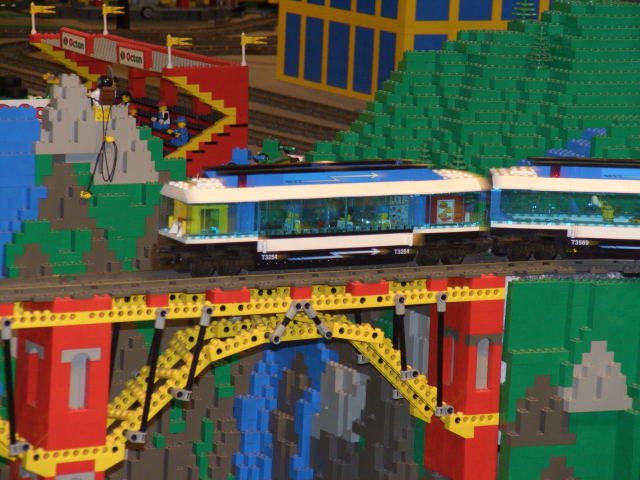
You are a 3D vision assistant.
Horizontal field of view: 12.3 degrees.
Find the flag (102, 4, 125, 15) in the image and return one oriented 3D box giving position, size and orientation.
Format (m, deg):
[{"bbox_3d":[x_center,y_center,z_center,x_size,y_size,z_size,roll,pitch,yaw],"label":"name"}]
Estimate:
[{"bbox_3d":[-0.264,-0.294,3.809,0.030,0.012,0.007,-3,10,-26],"label":"flag"}]

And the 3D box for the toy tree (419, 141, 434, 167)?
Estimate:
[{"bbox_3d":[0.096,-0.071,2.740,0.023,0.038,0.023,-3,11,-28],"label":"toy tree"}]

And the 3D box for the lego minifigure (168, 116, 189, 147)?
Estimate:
[{"bbox_3d":[-0.166,-0.127,3.498,0.022,0.033,0.021,-3,11,-28],"label":"lego minifigure"}]

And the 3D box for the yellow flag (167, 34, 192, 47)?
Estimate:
[{"bbox_3d":[-0.161,-0.229,3.422,0.030,0.012,0.007,-1,10,-18],"label":"yellow flag"}]

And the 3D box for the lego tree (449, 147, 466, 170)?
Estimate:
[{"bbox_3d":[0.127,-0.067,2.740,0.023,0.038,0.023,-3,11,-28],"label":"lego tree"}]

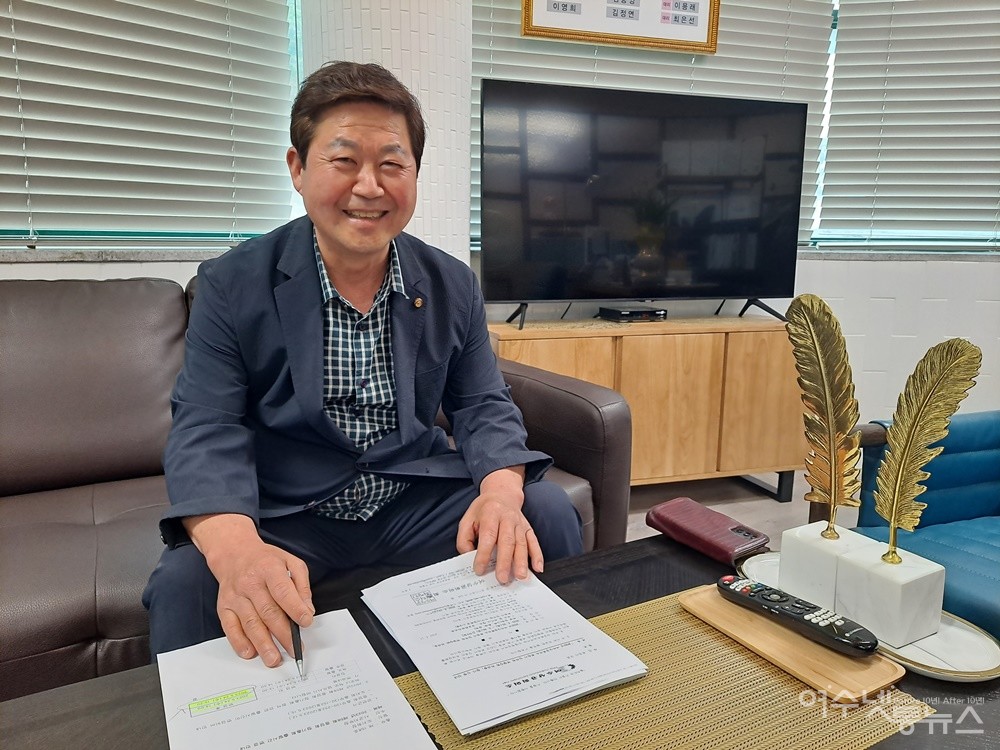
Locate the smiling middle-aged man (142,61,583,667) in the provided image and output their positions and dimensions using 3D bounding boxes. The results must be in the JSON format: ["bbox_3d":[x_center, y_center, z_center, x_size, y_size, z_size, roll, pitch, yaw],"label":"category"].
[{"bbox_3d":[-0.208,0.121,1.085,0.620,1.190,0.800,-4,11,-22],"label":"smiling middle-aged man"}]

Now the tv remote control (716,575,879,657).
[{"bbox_3d":[0.334,0.269,0.791,0.044,0.025,0.180,-8,13,-40],"label":"tv remote control"}]

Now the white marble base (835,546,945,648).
[{"bbox_3d":[0.441,0.248,0.789,0.076,0.075,0.078,-5,11,-27],"label":"white marble base"}]

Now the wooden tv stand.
[{"bbox_3d":[0.515,0.136,2.536,1.210,0.665,0.400,-3,10,-17],"label":"wooden tv stand"}]

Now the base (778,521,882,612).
[{"bbox_3d":[0.405,0.236,0.858,0.076,0.075,0.078,-5,11,-27],"label":"base"}]

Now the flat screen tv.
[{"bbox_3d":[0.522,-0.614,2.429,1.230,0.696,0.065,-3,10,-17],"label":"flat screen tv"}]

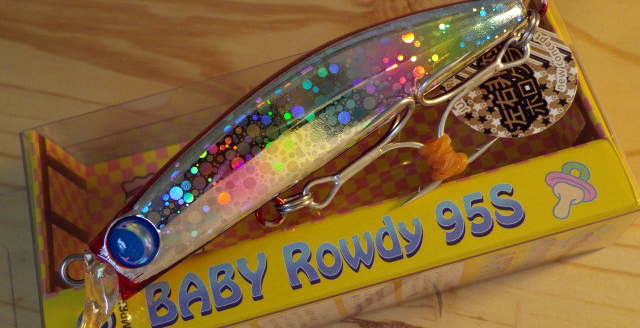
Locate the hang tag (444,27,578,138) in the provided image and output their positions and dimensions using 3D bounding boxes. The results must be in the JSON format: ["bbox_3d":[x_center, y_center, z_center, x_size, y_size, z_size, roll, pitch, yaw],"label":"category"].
[{"bbox_3d":[0.037,-0.016,0.136,0.026,0.001,0.026,-17,68,1],"label":"hang tag"}]

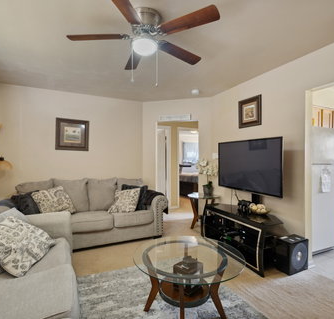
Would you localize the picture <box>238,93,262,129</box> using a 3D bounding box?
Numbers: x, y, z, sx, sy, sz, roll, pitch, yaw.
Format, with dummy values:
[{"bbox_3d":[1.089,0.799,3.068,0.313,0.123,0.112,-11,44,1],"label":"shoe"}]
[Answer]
[{"bbox_3d":[1.242,-0.702,2.992,0.030,0.435,0.435,0,0,-25],"label":"picture"}]

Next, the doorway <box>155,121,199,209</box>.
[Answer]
[{"bbox_3d":[0.208,0.229,4.097,0.890,2.000,0.120,0,0,15],"label":"doorway"}]

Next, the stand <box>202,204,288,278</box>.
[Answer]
[{"bbox_3d":[1.012,0.978,2.757,0.560,0.520,1.230,0,0,-25],"label":"stand"}]

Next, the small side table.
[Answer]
[{"bbox_3d":[0.647,0.943,3.525,0.570,0.580,0.570,0,0,0],"label":"small side table"}]

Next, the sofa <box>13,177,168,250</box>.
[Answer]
[{"bbox_3d":[-1.206,0.782,3.185,2.280,0.890,1.020,0,0,-25],"label":"sofa"}]

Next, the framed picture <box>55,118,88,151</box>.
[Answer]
[{"bbox_3d":[-1.705,-0.442,3.633,0.550,0.570,0.030,0,0,-25],"label":"framed picture"}]

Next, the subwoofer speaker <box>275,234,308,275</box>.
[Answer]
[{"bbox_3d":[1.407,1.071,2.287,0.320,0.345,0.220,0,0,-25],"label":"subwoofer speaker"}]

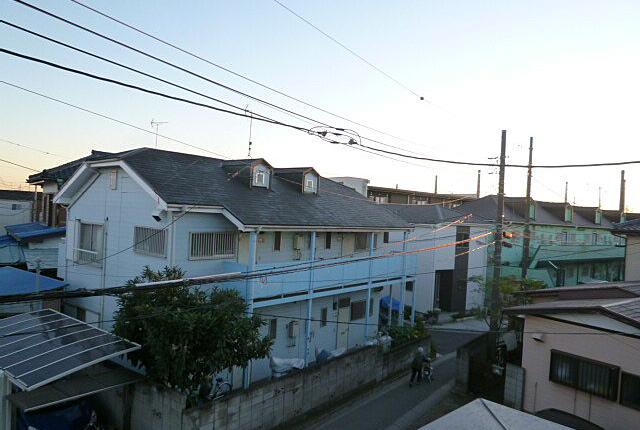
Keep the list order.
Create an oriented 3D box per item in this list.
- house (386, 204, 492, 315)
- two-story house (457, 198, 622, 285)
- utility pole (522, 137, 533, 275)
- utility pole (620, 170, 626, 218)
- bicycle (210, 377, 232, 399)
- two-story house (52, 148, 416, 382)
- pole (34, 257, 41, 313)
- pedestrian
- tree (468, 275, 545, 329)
[{"bbox_3d":[7.255,2.868,33.038,5.900,6.950,9.000,3,0,-33],"label":"house"},{"bbox_3d":[22.583,3.002,42.539,25.000,8.200,8.800,3,0,-37],"label":"two-story house"},{"bbox_3d":[13.516,0.775,29.000,0.360,11.700,0.360,2,0,37],"label":"utility pole"},{"bbox_3d":[34.032,1.244,50.000,0.400,12.850,0.400,2,0,37],"label":"utility pole"},{"bbox_3d":[-2.980,4.942,12.200,0.580,1.020,1.720,3,0,33],"label":"bicycle"},{"bbox_3d":[-2.375,1.828,19.562,8.300,7.910,14.180,2,0,37],"label":"two-story house"},{"bbox_3d":[-9.618,3.453,15.000,0.160,4.050,0.160,2,0,37],"label":"pole"},{"bbox_3d":[3.443,5.368,15.700,0.520,1.430,0.620,2,0,42],"label":"pedestrian"},{"bbox_3d":[9.247,4.708,22.000,3.500,3.400,3.300,2,0,37],"label":"tree"}]

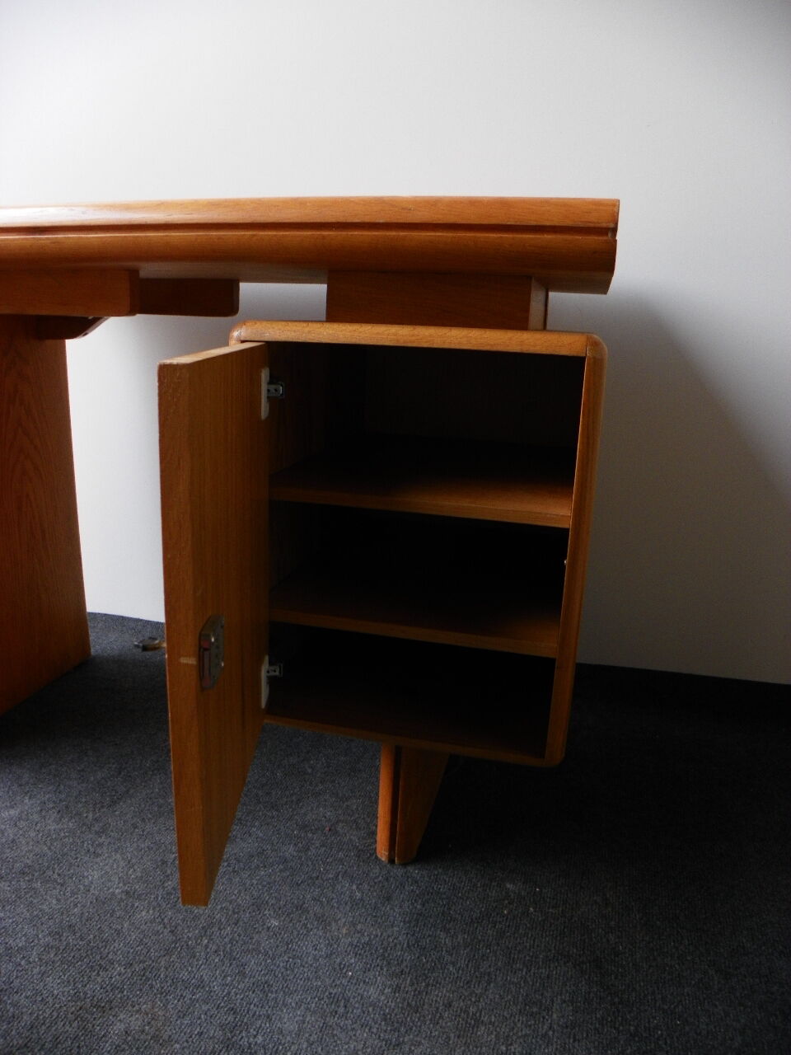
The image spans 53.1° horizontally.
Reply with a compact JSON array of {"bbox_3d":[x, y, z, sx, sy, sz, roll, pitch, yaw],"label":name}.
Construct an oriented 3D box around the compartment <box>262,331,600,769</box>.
[{"bbox_3d":[0.066,-0.030,1.091,0.389,0.477,0.484,6,15,13],"label":"compartment"}]

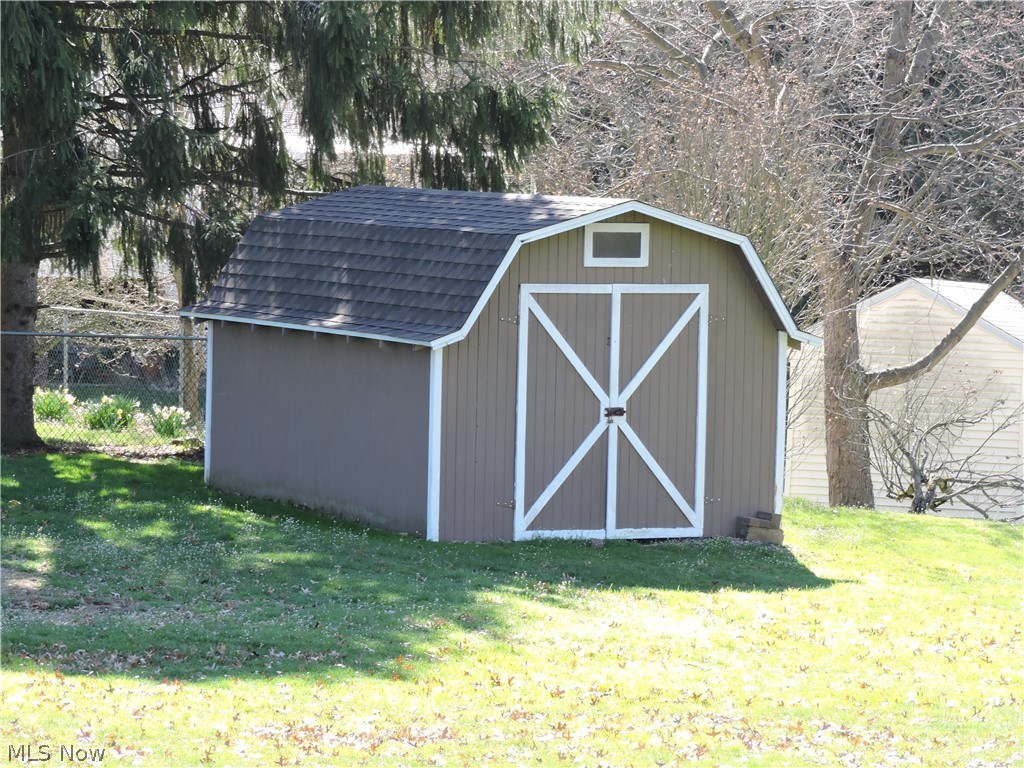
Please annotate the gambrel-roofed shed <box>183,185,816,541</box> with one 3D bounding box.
[{"bbox_3d":[-0.184,-0.243,44.623,3.520,2.739,5.085,0,3,-26],"label":"gambrel-roofed shed"}]

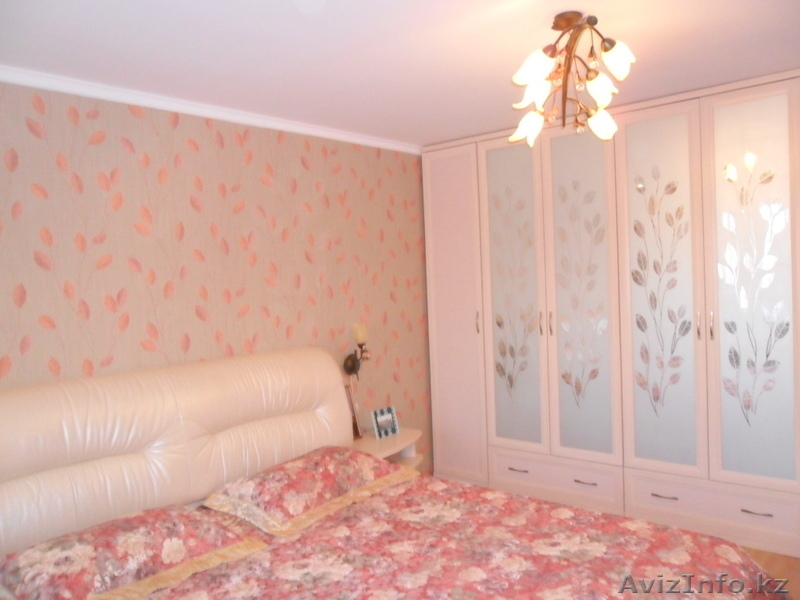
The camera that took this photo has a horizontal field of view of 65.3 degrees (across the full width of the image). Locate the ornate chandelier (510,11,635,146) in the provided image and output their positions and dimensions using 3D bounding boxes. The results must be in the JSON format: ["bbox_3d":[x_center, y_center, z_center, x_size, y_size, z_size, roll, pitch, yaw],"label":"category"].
[{"bbox_3d":[0.633,-0.816,2.272,0.450,0.460,0.430,-2,3,16],"label":"ornate chandelier"}]

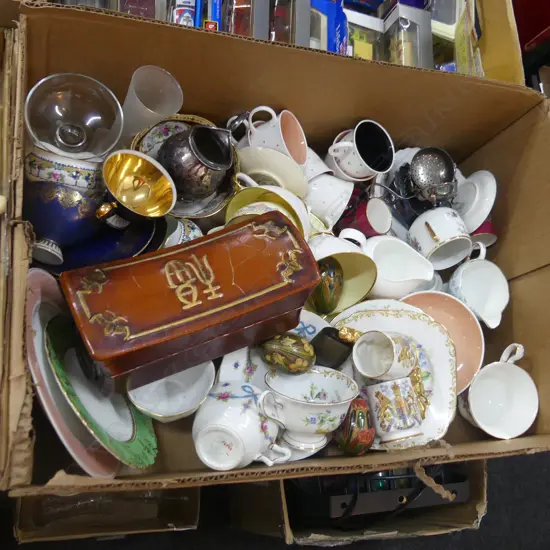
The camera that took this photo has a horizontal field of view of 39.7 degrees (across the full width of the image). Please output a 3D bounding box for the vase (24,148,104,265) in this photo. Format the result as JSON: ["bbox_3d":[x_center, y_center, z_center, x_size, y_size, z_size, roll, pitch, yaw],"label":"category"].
[{"bbox_3d":[-0.231,-0.075,0.822,0.088,0.088,0.122,16,78,-18],"label":"vase"}]

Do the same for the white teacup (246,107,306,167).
[{"bbox_3d":[-0.003,-0.150,0.846,0.053,0.063,0.077,-17,90,25],"label":"white teacup"}]

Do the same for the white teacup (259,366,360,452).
[{"bbox_3d":[0.029,0.139,0.770,0.110,0.095,0.061,-9,110,-38],"label":"white teacup"}]

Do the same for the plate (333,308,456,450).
[{"bbox_3d":[0.129,0.112,0.823,0.143,0.018,0.143,0,80,-9],"label":"plate"}]

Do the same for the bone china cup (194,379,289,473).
[{"bbox_3d":[-0.038,0.163,0.774,0.109,0.062,0.090,20,111,5],"label":"bone china cup"}]

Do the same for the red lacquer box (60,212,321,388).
[{"bbox_3d":[-0.083,0.031,0.781,0.230,0.095,0.100,-19,60,-19],"label":"red lacquer box"}]

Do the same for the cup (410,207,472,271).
[{"bbox_3d":[0.182,-0.047,0.857,0.057,0.075,0.052,-30,55,12],"label":"cup"}]

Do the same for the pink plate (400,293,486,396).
[{"bbox_3d":[0.171,0.080,0.852,0.120,0.020,0.120,1,80,-6],"label":"pink plate"}]

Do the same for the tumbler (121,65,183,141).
[{"bbox_3d":[-0.150,-0.184,0.873,0.063,0.092,0.063,15,59,-26],"label":"tumbler"}]

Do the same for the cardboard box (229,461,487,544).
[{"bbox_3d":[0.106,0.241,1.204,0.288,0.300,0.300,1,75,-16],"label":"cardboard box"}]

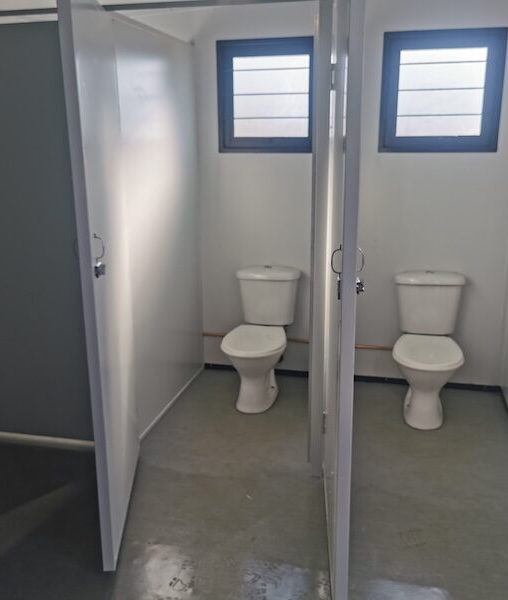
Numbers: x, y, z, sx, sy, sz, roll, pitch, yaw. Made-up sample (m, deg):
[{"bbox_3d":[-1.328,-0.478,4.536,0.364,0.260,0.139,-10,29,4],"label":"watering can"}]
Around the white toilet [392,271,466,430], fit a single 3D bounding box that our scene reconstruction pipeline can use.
[{"bbox_3d":[0.944,0.265,3.388,0.390,0.760,0.700,3,14,14],"label":"white toilet"}]

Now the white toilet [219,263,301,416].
[{"bbox_3d":[0.058,0.219,3.611,0.390,0.760,0.700,2,14,9],"label":"white toilet"}]

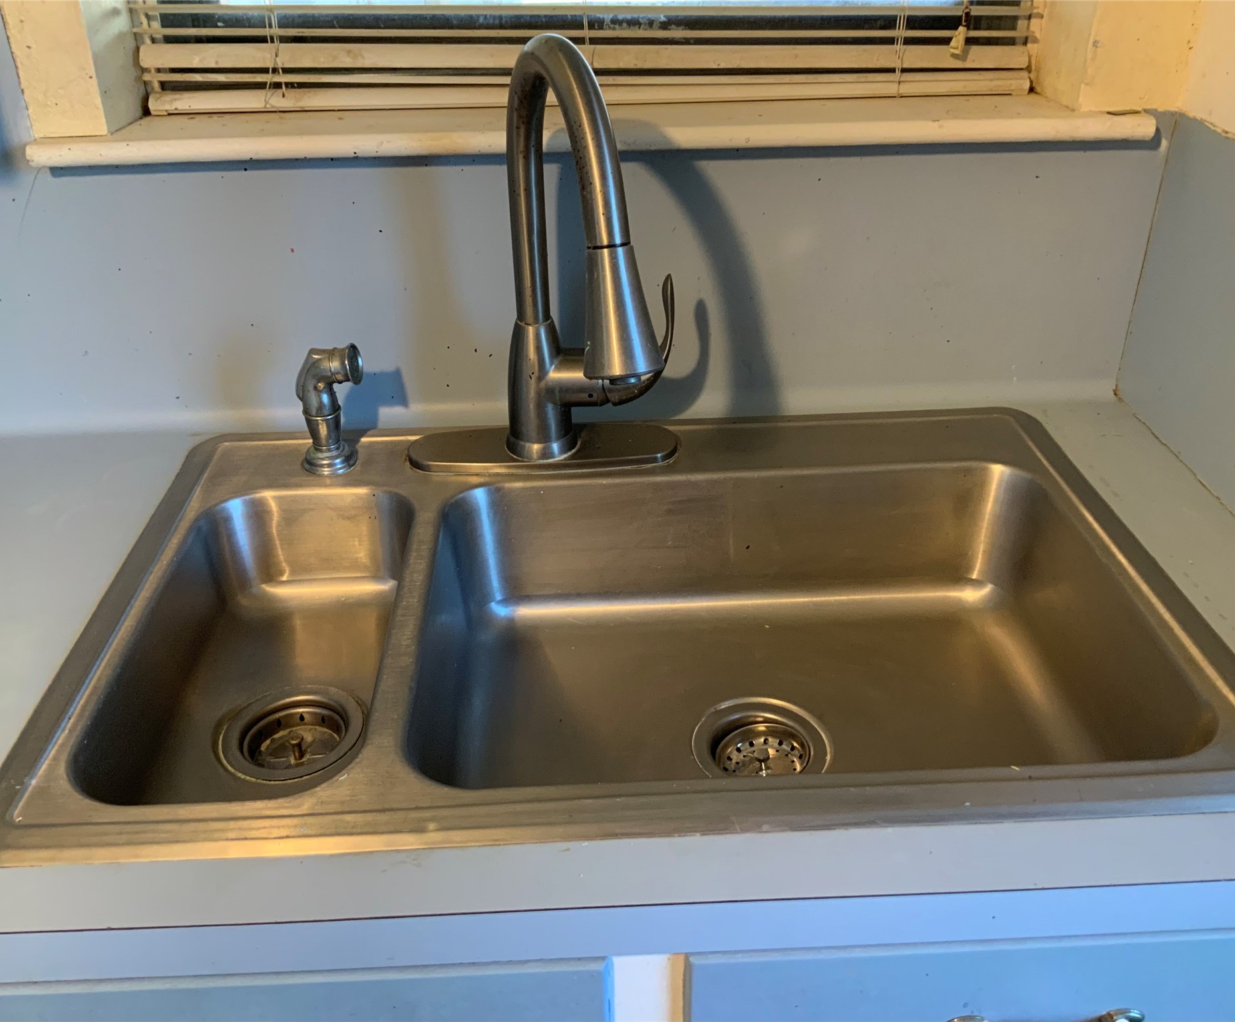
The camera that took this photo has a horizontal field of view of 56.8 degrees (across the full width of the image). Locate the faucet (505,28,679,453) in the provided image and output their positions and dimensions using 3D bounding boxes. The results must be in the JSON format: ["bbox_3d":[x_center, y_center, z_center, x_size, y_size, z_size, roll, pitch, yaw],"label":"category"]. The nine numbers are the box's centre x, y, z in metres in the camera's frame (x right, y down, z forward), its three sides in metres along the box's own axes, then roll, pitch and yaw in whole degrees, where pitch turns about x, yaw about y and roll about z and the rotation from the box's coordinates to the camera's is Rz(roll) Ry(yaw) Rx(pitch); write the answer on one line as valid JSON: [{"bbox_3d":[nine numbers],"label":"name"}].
[{"bbox_3d":[-0.007,-0.185,0.913,0.139,0.375,0.295,-10,30,-16],"label":"faucet"}]

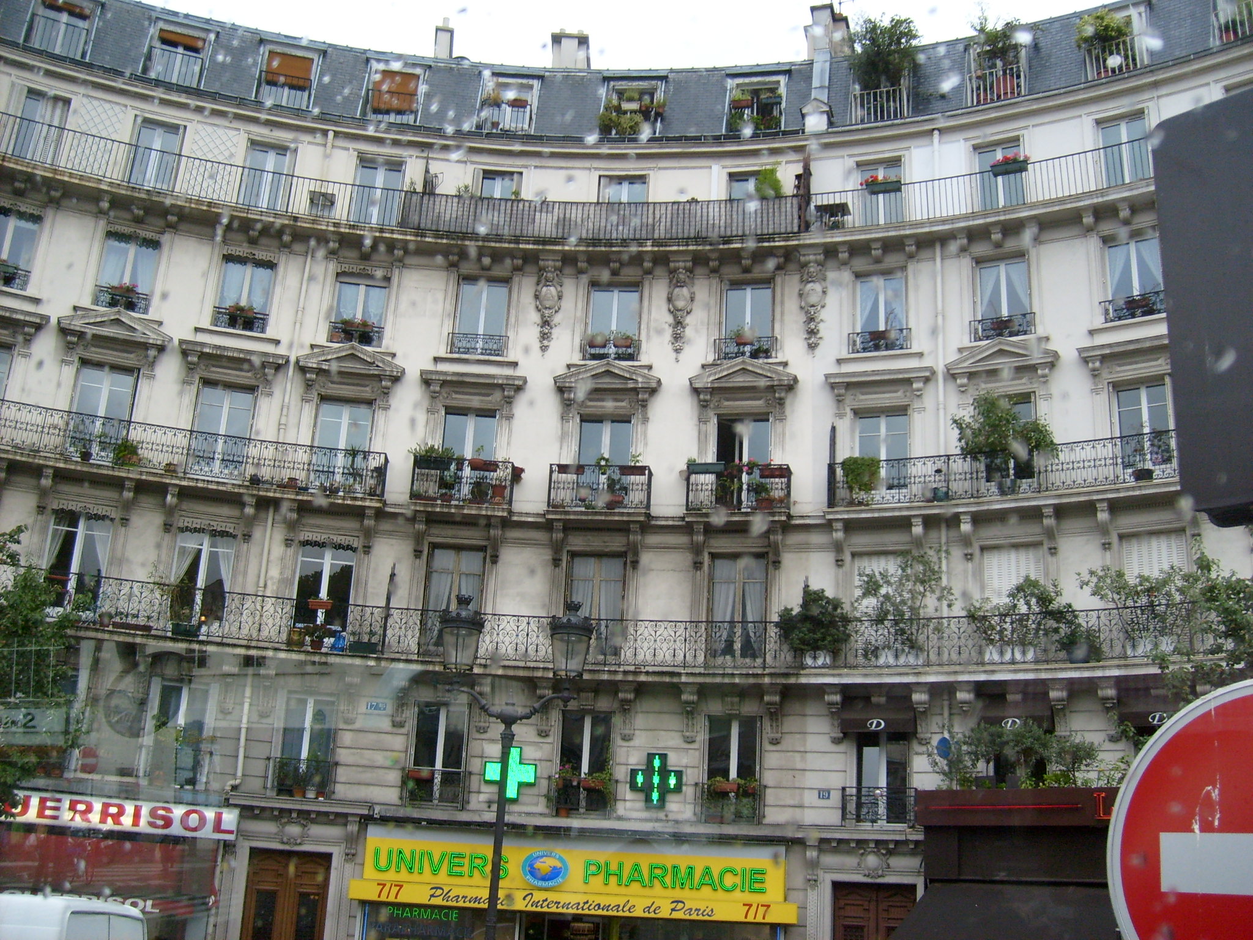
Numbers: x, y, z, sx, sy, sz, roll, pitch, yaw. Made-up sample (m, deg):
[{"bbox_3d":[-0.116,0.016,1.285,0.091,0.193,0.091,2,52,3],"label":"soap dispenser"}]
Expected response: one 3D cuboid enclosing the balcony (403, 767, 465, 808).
[{"bbox_3d":[-4.047,6.768,26.870,1.360,0.754,0.220,4,-17,-2],"label":"balcony"}]

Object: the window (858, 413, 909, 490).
[{"bbox_3d":[5.653,-0.344,27.879,1.175,1.943,0.150,-3,-18,20],"label":"window"}]

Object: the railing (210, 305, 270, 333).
[{"bbox_3d":[-8.669,-3.374,28.395,1.180,0.440,0.200,8,-19,-13],"label":"railing"}]

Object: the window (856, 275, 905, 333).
[{"bbox_3d":[5.444,-3.403,27.099,1.032,1.687,0.200,-3,-20,18],"label":"window"}]

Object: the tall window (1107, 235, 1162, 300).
[{"bbox_3d":[10.406,-3.940,25.904,1.080,1.720,0.200,-8,-21,30],"label":"tall window"}]

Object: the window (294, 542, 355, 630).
[{"bbox_3d":[-6.492,2.659,27.182,1.120,2.270,0.200,6,-18,-7],"label":"window"}]

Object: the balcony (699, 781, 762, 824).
[{"bbox_3d":[2.085,6.672,25.413,1.270,0.780,0.300,-1,-19,12],"label":"balcony"}]

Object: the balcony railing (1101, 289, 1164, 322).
[{"bbox_3d":[10.393,-3.297,25.993,1.340,0.449,0.220,-8,-20,32],"label":"balcony railing"}]

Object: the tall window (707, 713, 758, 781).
[{"bbox_3d":[2.051,5.735,24.579,1.005,1.837,0.200,-1,-20,12],"label":"tall window"}]

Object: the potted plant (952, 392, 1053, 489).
[{"bbox_3d":[7.627,-0.418,25.603,2.000,2.050,1.200,-5,-20,25],"label":"potted plant"}]

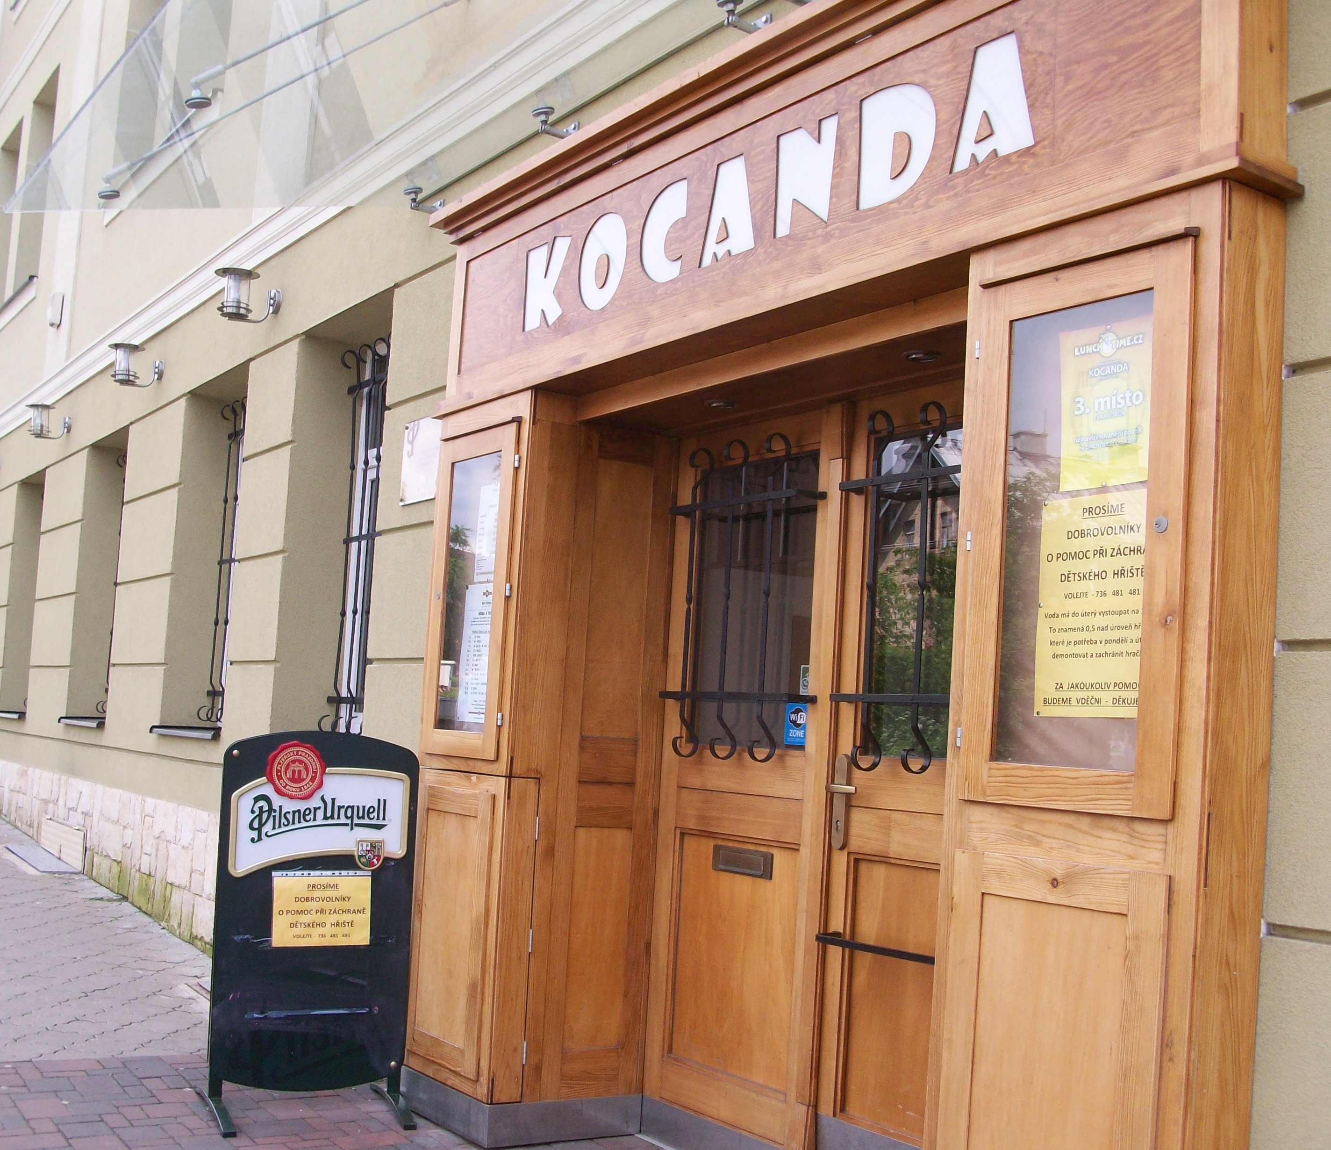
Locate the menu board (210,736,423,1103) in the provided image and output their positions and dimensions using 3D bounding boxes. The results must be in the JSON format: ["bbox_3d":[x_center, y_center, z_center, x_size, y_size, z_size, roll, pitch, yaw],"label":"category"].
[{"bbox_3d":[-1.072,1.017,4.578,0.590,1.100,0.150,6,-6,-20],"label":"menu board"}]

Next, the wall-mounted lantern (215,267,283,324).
[{"bbox_3d":[-1.952,-1.300,7.022,0.310,0.240,0.210,8,-7,-34],"label":"wall-mounted lantern"}]

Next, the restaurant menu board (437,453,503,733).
[{"bbox_3d":[-0.607,0.056,4.717,0.060,0.880,0.360,8,-7,-34],"label":"restaurant menu board"}]

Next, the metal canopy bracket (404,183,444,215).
[{"bbox_3d":[-0.900,-1.382,5.599,0.160,0.100,0.085,8,-7,-34],"label":"metal canopy bracket"}]

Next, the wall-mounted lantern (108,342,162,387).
[{"bbox_3d":[-3.041,-1.194,8.632,0.310,0.240,0.210,8,-7,-34],"label":"wall-mounted lantern"}]

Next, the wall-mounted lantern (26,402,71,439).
[{"bbox_3d":[-4.324,-1.070,10.529,0.310,0.240,0.210,8,-7,-34],"label":"wall-mounted lantern"}]

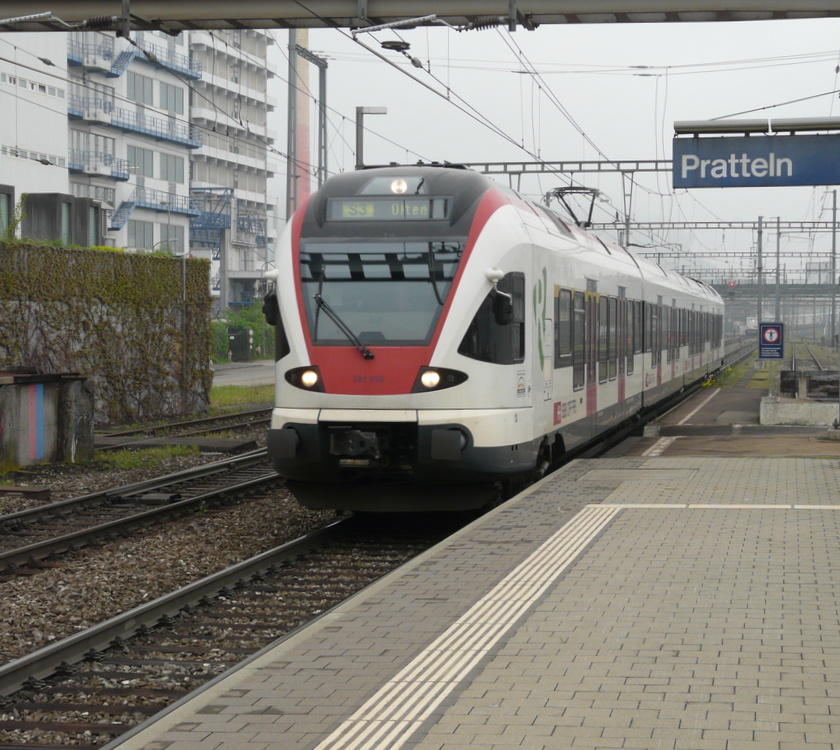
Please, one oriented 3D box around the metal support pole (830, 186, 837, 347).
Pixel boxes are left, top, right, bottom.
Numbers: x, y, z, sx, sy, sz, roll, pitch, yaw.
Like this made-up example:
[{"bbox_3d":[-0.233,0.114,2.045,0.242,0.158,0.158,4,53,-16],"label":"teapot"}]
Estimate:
[{"bbox_3d":[37.295,-9.658,179.811,0.250,14.174,0.250,0,2,11],"label":"metal support pole"}]

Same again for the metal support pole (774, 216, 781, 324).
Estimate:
[{"bbox_3d":[39.834,-10.521,221.811,0.270,14.142,0.270,0,2,11],"label":"metal support pole"}]

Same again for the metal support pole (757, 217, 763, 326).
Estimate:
[{"bbox_3d":[16.370,-4.146,95.907,0.200,6.995,0.200,0,2,11],"label":"metal support pole"}]

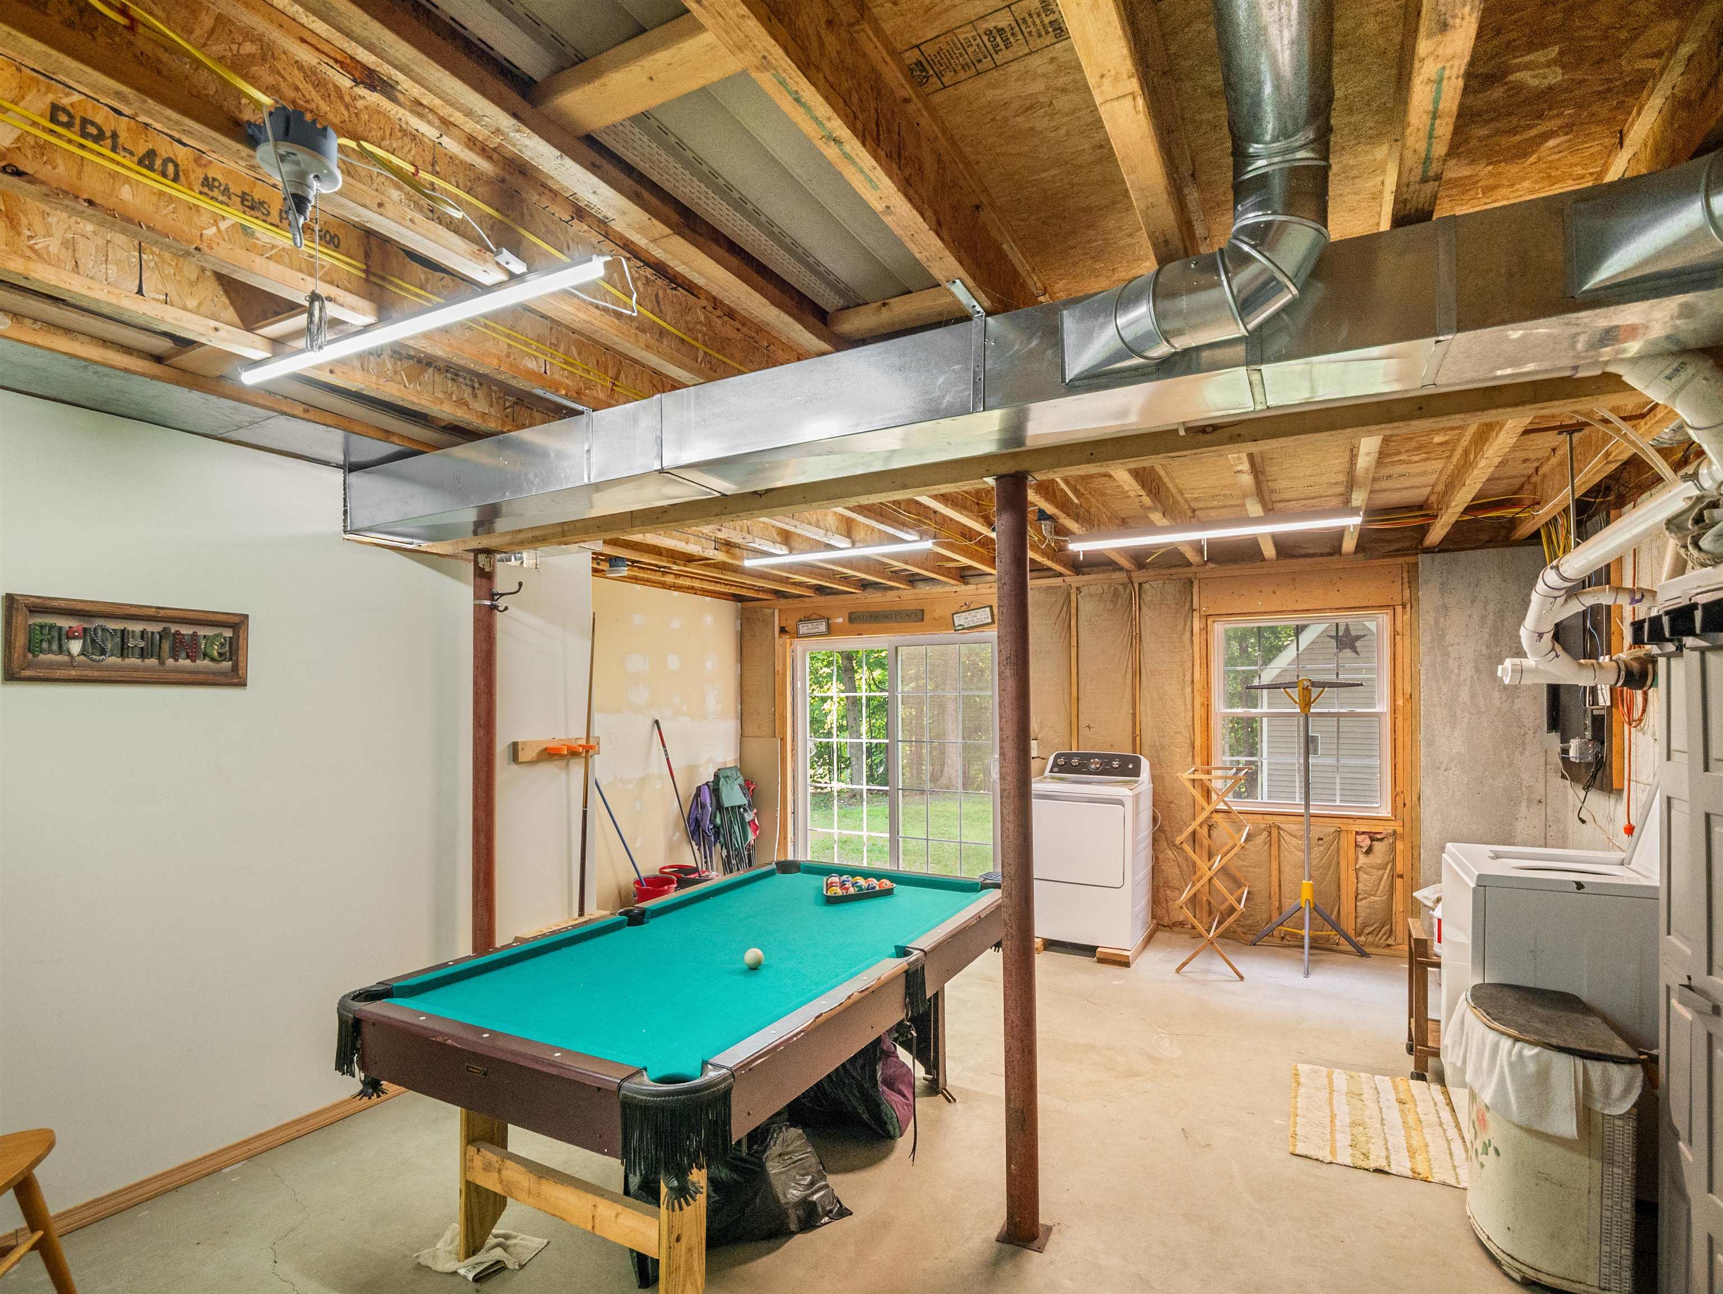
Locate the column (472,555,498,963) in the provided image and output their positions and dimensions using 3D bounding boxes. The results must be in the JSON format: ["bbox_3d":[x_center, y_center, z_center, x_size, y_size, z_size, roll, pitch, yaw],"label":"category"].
[{"bbox_3d":[-1.616,0.663,3.415,0.110,2.118,0.110,-1,-2,30],"label":"column"}]

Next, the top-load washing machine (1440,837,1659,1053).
[{"bbox_3d":[2.445,1.171,2.692,0.680,1.000,0.690,-1,-2,30],"label":"top-load washing machine"}]

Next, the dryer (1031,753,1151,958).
[{"bbox_3d":[1.411,1.202,4.963,0.686,1.080,0.700,-1,-2,30],"label":"dryer"}]

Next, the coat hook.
[{"bbox_3d":[-1.514,-0.212,3.395,0.135,0.137,0.045,-1,-2,14],"label":"coat hook"}]

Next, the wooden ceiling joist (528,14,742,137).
[{"bbox_3d":[-0.339,-0.876,1.206,0.360,0.038,0.089,-1,-2,30],"label":"wooden ceiling joist"}]

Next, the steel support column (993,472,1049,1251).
[{"bbox_3d":[0.435,0.579,2.221,0.115,2.118,0.115,-1,-2,30],"label":"steel support column"}]

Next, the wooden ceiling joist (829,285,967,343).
[{"bbox_3d":[0.106,-0.822,1.969,0.360,0.038,0.089,-1,-2,30],"label":"wooden ceiling joist"}]

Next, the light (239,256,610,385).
[{"bbox_3d":[-1.060,-0.750,1.836,1.221,0.050,0.070,-1,-2,24],"label":"light"}]

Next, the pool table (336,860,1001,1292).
[{"bbox_3d":[-0.366,1.298,2.645,1.070,0.740,2.020,-1,-2,27],"label":"pool table"}]

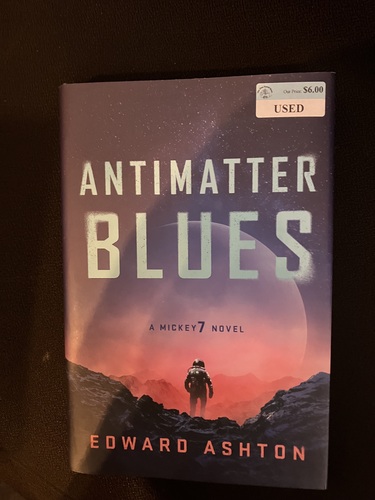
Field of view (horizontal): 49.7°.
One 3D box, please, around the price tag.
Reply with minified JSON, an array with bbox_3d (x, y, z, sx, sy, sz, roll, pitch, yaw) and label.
[{"bbox_3d":[0.052,-0.075,0.204,0.035,0.001,0.018,2,94,7],"label":"price tag"}]

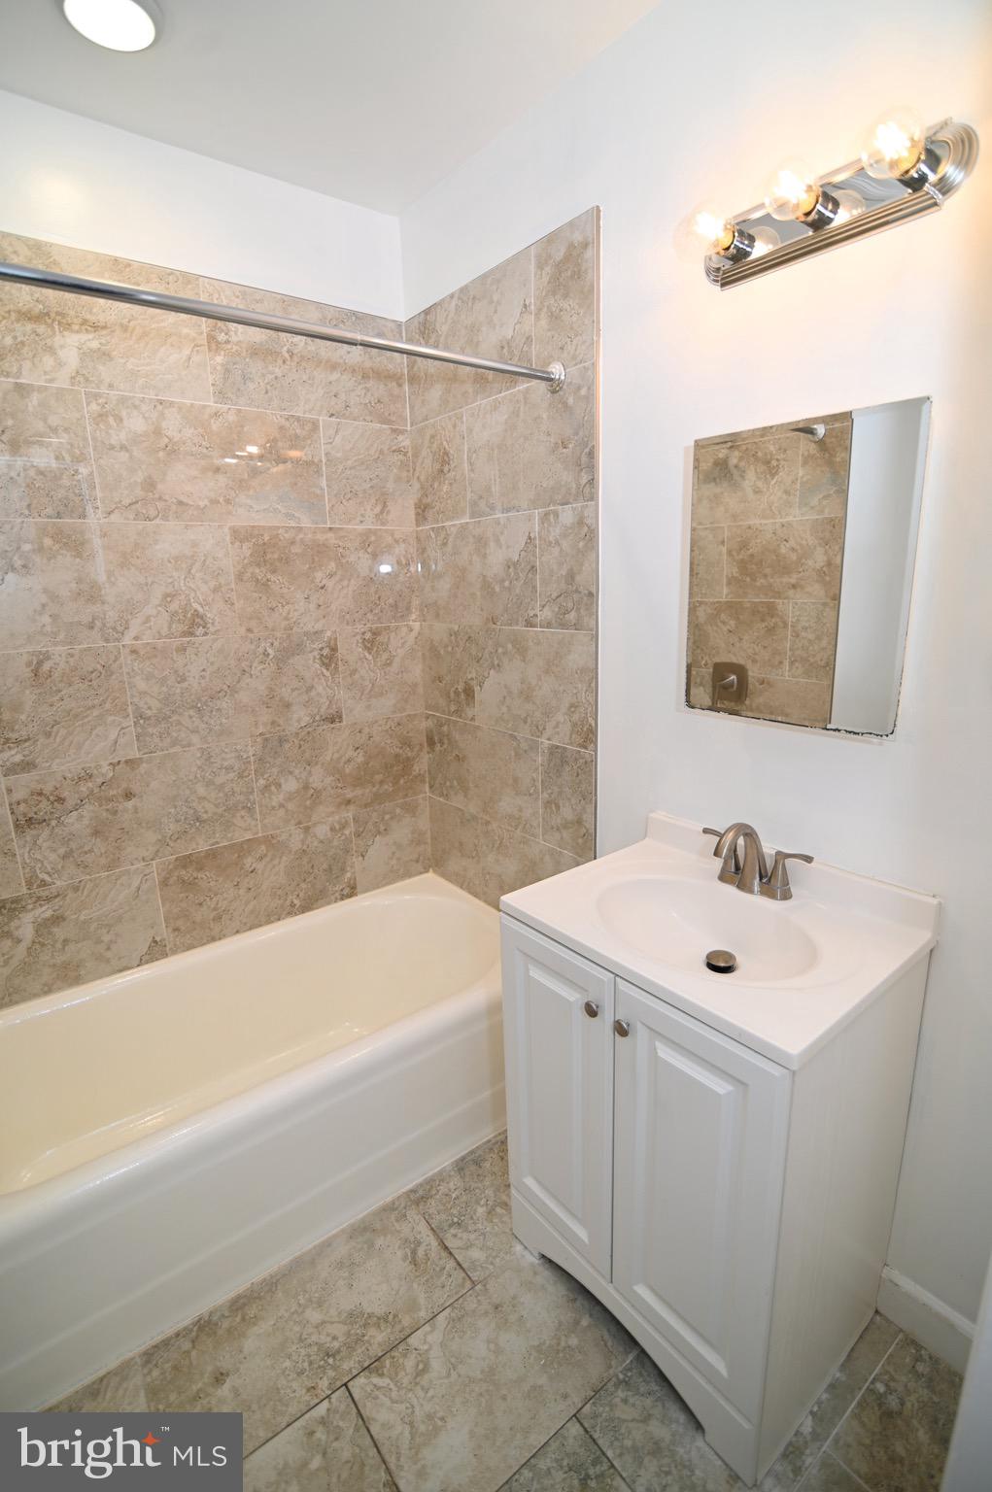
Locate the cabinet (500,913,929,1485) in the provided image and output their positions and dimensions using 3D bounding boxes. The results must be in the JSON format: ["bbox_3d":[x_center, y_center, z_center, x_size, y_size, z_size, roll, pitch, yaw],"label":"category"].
[{"bbox_3d":[0.392,0.718,1.324,0.457,0.798,0.599,-12,17,-37],"label":"cabinet"}]

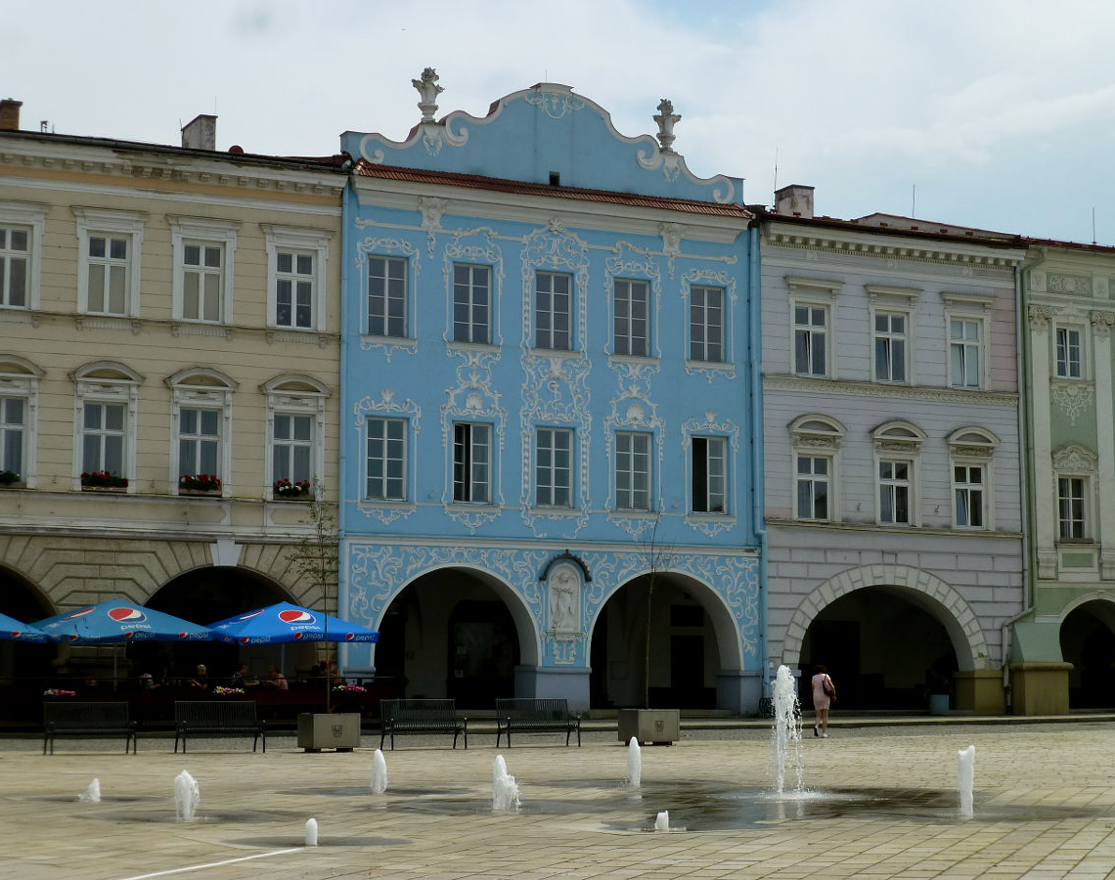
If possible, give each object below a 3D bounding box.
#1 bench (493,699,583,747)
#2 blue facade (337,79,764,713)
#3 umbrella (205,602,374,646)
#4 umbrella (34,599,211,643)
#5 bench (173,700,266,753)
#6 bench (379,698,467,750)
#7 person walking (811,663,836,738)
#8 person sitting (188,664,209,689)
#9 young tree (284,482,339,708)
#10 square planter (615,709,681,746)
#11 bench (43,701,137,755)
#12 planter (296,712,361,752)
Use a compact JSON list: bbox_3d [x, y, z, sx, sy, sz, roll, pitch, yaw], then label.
[{"bbox_3d":[-0.385,5.569,43.991,1.580,0.930,0.620,3,-8,-25],"label":"bench"},{"bbox_3d":[-0.214,-1.173,59.246,12.080,16.596,1.500,3,-8,-25],"label":"blue facade"},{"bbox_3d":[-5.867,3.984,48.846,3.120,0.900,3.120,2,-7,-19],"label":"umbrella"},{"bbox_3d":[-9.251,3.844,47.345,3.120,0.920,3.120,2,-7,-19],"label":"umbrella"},{"bbox_3d":[-6.124,5.212,40.624,1.580,0.930,0.620,3,-8,-25],"label":"bench"},{"bbox_3d":[-2.567,5.450,42.865,1.580,0.930,0.620,3,-8,-25],"label":"bench"},{"bbox_3d":[5.969,5.881,50.300,0.550,1.619,0.500,0,-7,-3],"label":"person walking"},{"bbox_3d":[-7.621,5.440,47.621,0.750,1.320,0.520,6,-9,-41],"label":"person sitting"},{"bbox_3d":[-4.476,2.837,41.215,0.950,4.350,0.950,0,-7,0],"label":"young tree"},{"bbox_3d":[1.848,5.792,45.228,0.900,0.750,0.900,3,-8,-25],"label":"square planter"},{"bbox_3d":[-8.317,5.131,39.862,1.580,0.930,0.620,3,-8,-25],"label":"bench"},{"bbox_3d":[-4.206,5.372,41.264,0.900,0.750,0.900,3,-8,-25],"label":"planter"}]

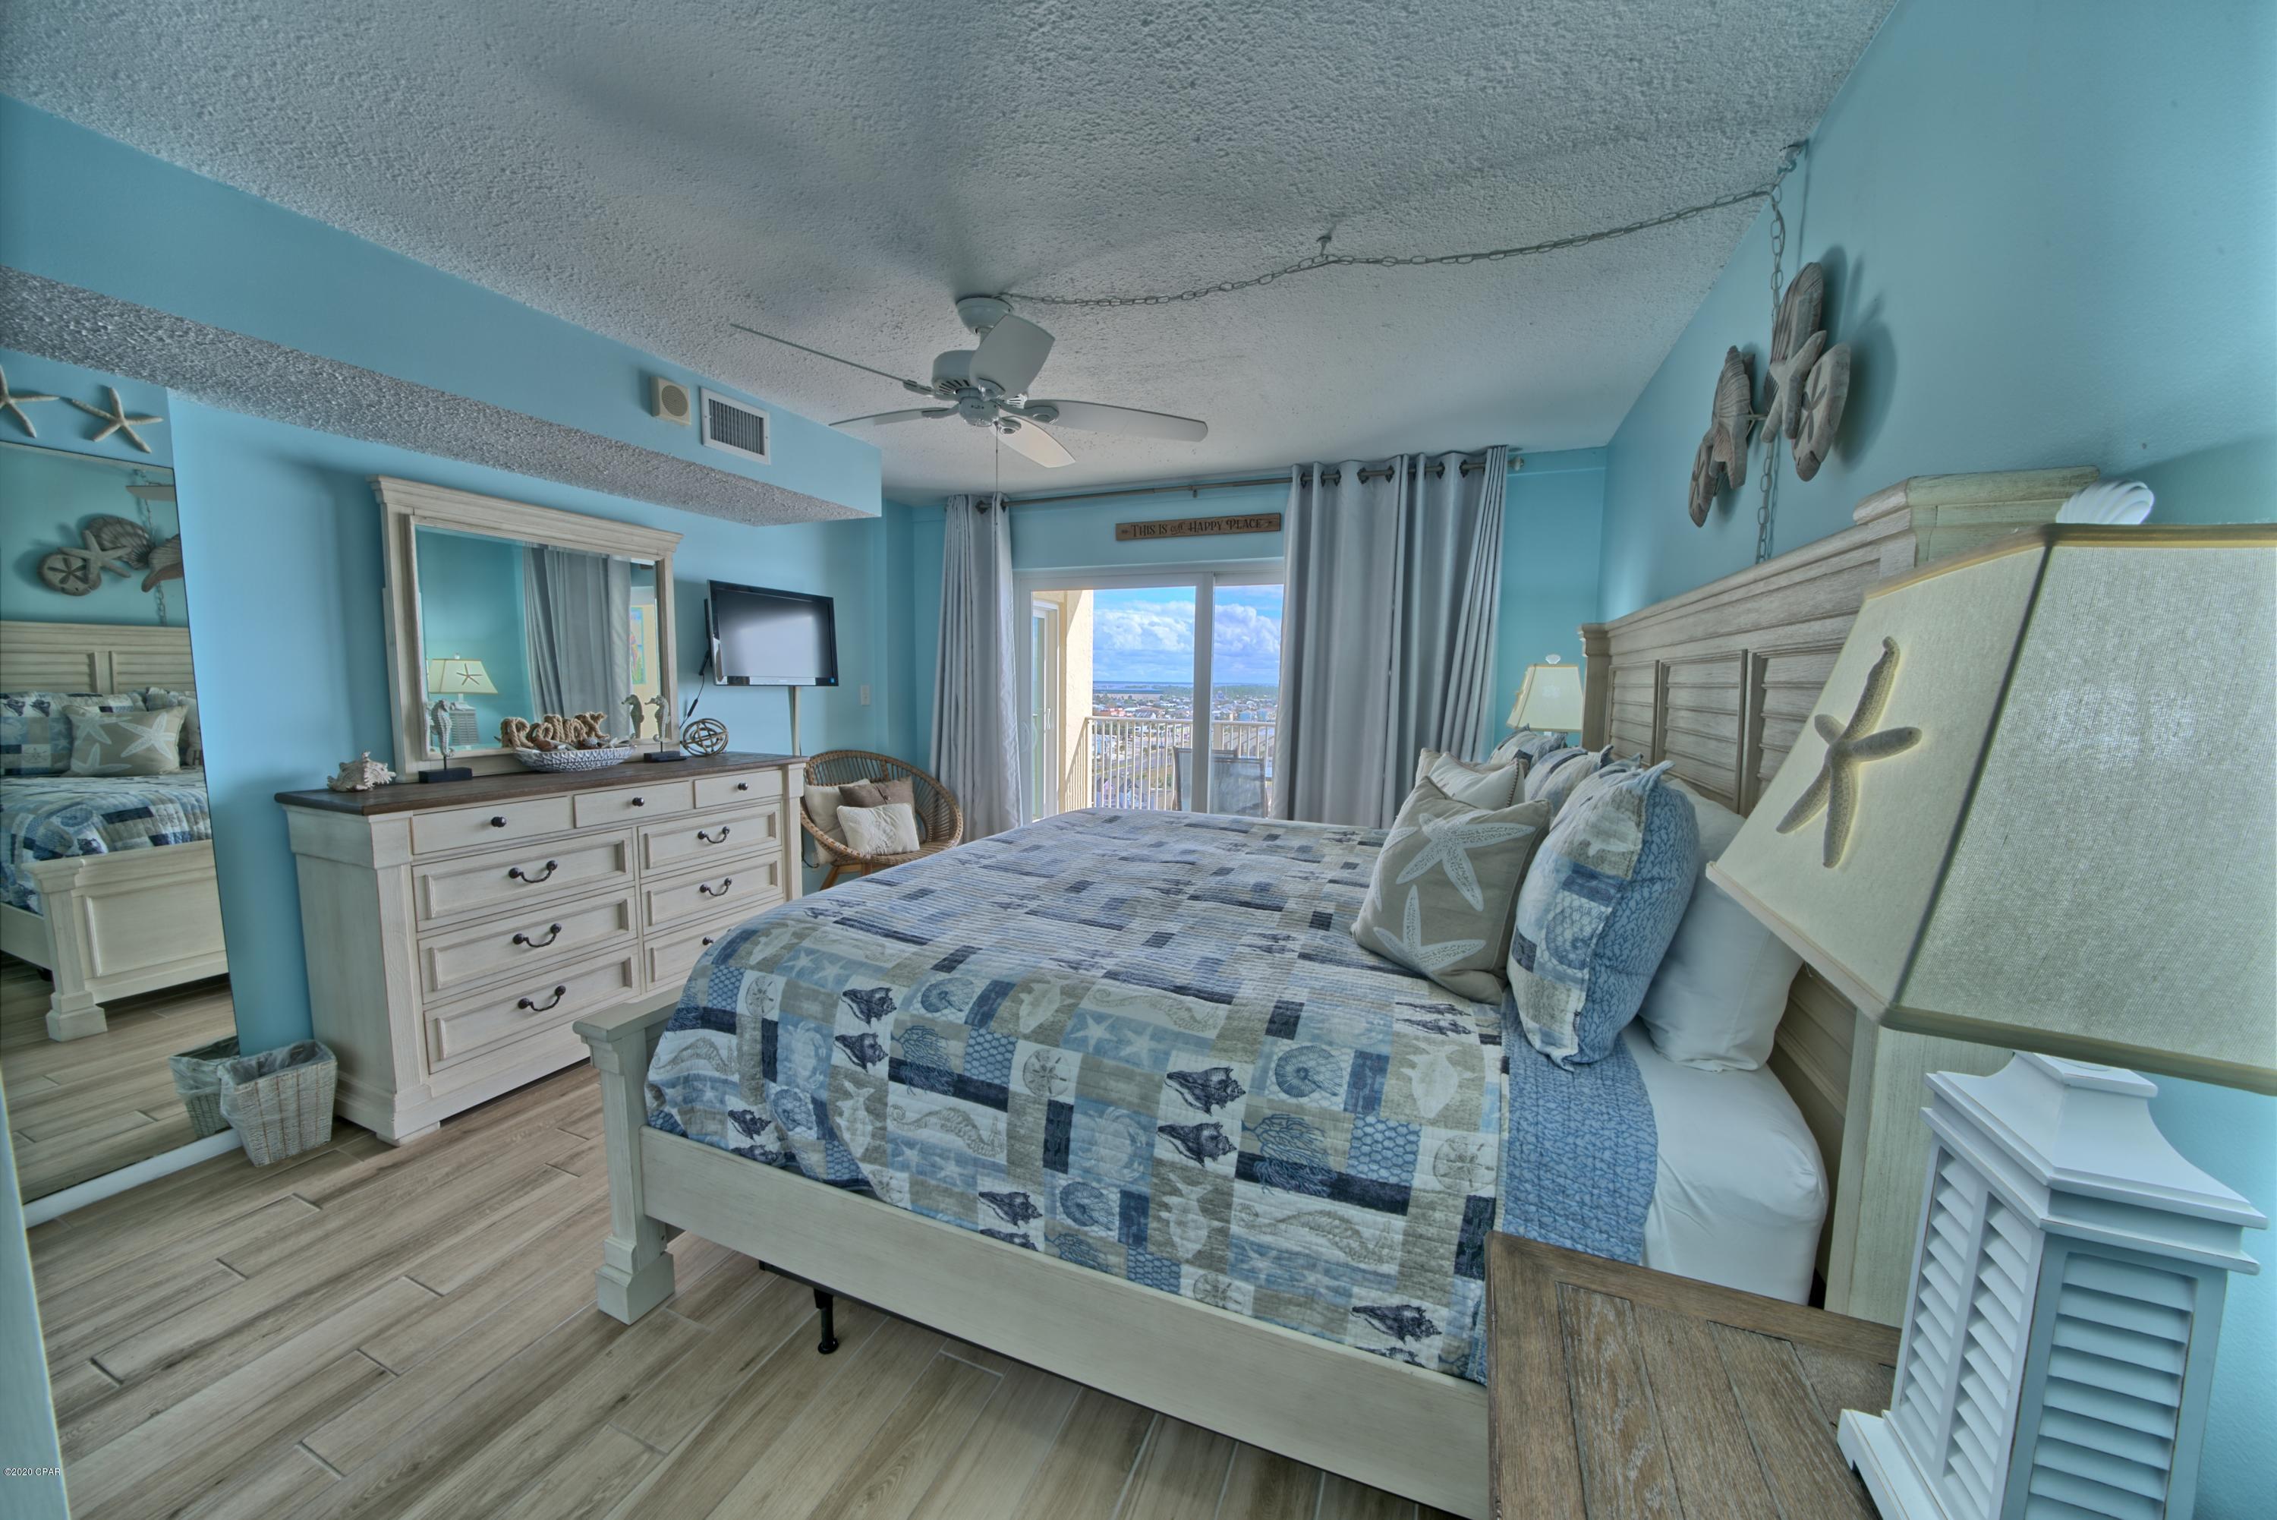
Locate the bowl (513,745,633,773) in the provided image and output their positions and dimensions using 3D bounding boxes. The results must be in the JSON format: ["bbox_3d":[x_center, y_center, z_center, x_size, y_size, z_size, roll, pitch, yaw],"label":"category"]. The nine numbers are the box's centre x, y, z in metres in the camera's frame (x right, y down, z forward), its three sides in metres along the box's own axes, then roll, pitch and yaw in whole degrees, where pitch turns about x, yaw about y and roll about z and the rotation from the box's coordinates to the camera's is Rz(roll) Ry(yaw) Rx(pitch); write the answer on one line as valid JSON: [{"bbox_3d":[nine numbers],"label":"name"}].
[{"bbox_3d":[-2.136,0.002,2.905,0.232,0.101,0.413,3,6,22],"label":"bowl"}]

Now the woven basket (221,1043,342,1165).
[{"bbox_3d":[-2.555,1.036,2.265,0.235,0.250,0.205,4,7,34],"label":"woven basket"}]

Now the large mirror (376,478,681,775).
[{"bbox_3d":[-2.266,-0.464,2.994,0.070,0.997,1.037,3,6,22],"label":"large mirror"}]

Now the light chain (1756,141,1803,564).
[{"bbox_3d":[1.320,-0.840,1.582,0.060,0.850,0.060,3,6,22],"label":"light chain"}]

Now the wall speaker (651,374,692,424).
[{"bbox_3d":[-1.609,-1.234,2.621,0.045,0.126,0.121,3,6,22],"label":"wall speaker"}]

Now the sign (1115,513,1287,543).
[{"bbox_3d":[0.314,-1.275,4.173,0.955,0.103,0.025,3,6,22],"label":"sign"}]

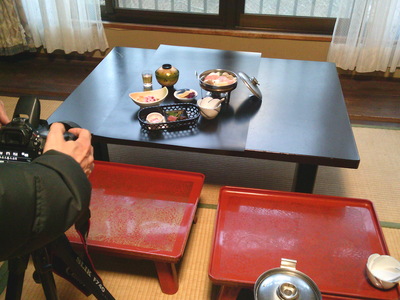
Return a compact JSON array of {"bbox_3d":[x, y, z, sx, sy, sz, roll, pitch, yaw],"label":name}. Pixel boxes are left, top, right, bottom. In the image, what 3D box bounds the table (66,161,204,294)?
[{"bbox_3d":[-0.289,0.275,1.493,0.553,0.220,0.412,6,37,8],"label":"table"}]

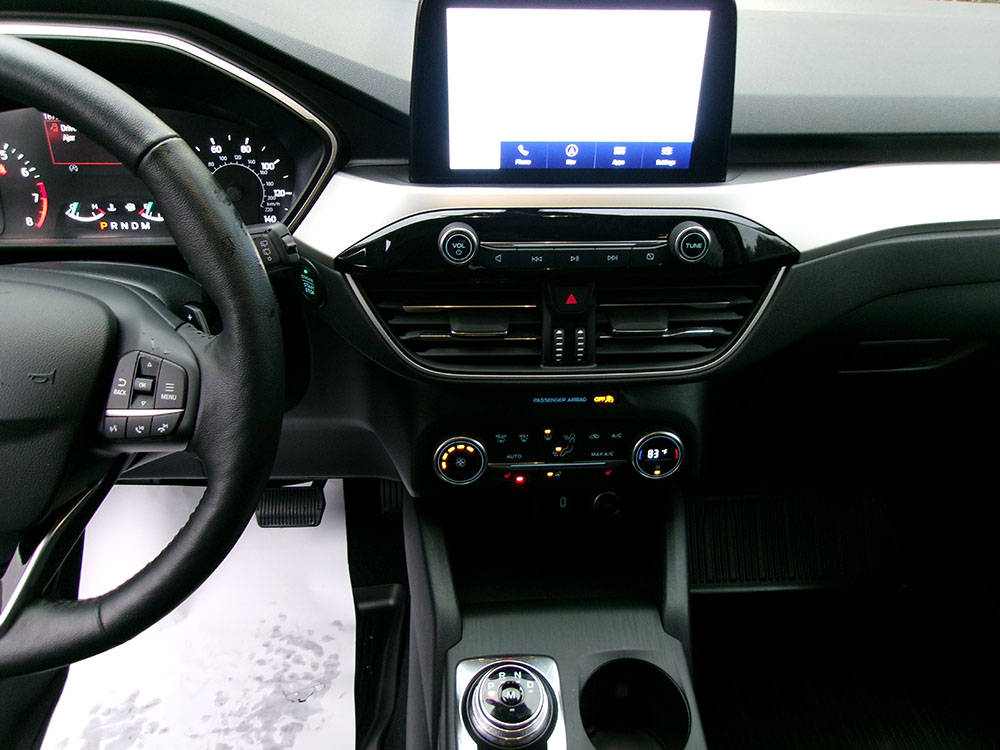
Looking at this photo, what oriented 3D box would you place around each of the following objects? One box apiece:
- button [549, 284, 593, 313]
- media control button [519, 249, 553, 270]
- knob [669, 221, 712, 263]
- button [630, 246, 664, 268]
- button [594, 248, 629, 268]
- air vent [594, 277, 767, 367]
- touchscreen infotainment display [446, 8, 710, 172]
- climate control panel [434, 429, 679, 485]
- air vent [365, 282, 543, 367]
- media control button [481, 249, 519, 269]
[{"bbox_3d":[0.054,-0.059,0.590,0.032,0.023,0.010,-1,27,-3],"label":"button"},{"bbox_3d":[0.027,-0.085,0.572,0.026,0.017,0.008,-1,27,-3],"label":"media control button"},{"bbox_3d":[0.138,-0.096,0.565,0.028,0.028,0.016,-1,27,-3],"label":"knob"},{"bbox_3d":[0.109,-0.087,0.577,0.025,0.017,0.008,-1,27,-3],"label":"button"},{"bbox_3d":[0.082,-0.086,0.576,0.025,0.015,0.008,-1,27,-3],"label":"button"},{"bbox_3d":[0.139,-0.044,0.611,0.131,0.070,0.030,-1,27,-3],"label":"air vent"},{"bbox_3d":[0.052,-0.196,0.540,0.175,0.105,0.012,-1,30,-3],"label":"touchscreen infotainment display"},{"bbox_3d":[0.048,0.066,0.639,0.203,0.051,0.020,-1,22,-3],"label":"climate control panel"},{"bbox_3d":[-0.036,-0.042,0.600,0.132,0.066,0.030,-1,27,-3],"label":"air vent"},{"bbox_3d":[-0.001,-0.086,0.570,0.028,0.015,0.008,-1,27,-3],"label":"media control button"}]

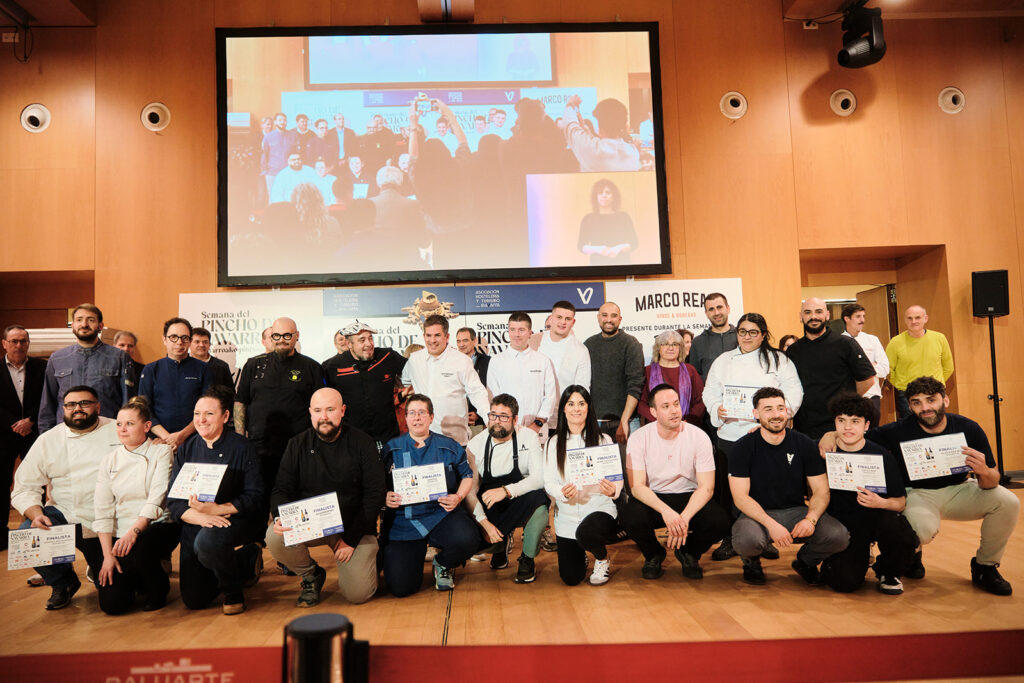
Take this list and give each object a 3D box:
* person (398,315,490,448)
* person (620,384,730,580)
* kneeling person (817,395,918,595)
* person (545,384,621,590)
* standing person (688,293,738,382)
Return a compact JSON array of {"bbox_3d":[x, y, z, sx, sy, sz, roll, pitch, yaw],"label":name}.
[{"bbox_3d":[-0.468,0.664,4.558,0.600,1.686,0.360,-2,-4,-1],"label":"person"},{"bbox_3d":[1.000,0.834,4.200,0.630,1.130,0.720,-3,-4,7],"label":"person"},{"bbox_3d":[2.061,0.844,3.971,0.560,1.069,0.660,-3,-4,17],"label":"kneeling person"},{"bbox_3d":[0.440,0.844,4.205,0.480,1.160,0.700,-2,-4,7],"label":"person"},{"bbox_3d":[1.520,0.538,5.053,0.520,1.800,0.320,-3,-4,12],"label":"standing person"}]

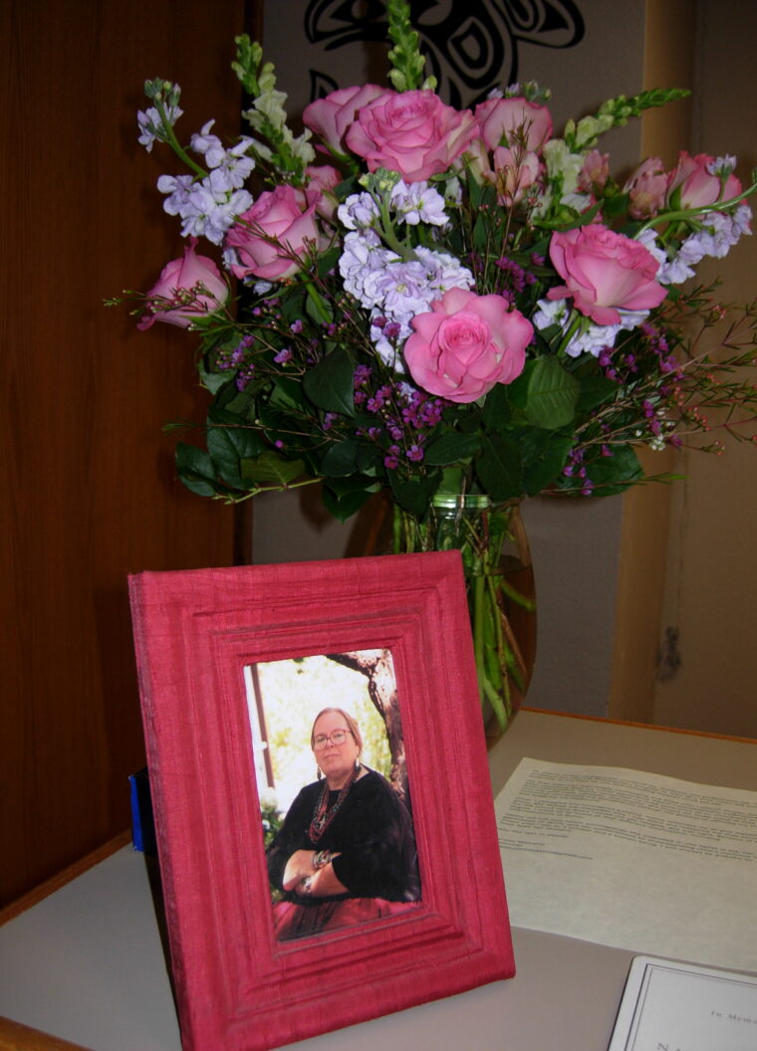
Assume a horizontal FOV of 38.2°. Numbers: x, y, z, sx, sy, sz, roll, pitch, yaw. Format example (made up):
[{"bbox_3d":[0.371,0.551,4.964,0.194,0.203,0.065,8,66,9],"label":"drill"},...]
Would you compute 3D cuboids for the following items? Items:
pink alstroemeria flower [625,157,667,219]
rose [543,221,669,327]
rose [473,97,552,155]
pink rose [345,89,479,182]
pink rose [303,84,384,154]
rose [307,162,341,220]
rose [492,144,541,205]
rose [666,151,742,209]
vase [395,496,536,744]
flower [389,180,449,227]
[{"bbox_3d":[0.236,-0.296,0.965,0.038,0.049,0.038,-3,-6,0],"label":"pink alstroemeria flower"},{"bbox_3d":[0.150,-0.165,0.720,0.077,0.066,0.075,2,5,0],"label":"rose"},{"bbox_3d":[0.121,-0.350,0.985,0.071,0.055,0.066,5,-22,0],"label":"rose"},{"bbox_3d":[0.026,-0.307,0.875,0.104,0.090,0.064,2,-38,0],"label":"pink rose"},{"bbox_3d":[-0.021,-0.276,0.745,0.070,0.055,0.068,5,6,26],"label":"pink rose"},{"bbox_3d":[-0.041,-0.236,0.775,0.046,0.045,0.046,3,6,11],"label":"rose"},{"bbox_3d":[0.095,-0.242,0.755,0.036,0.042,0.036,2,5,0],"label":"rose"},{"bbox_3d":[0.238,-0.252,0.800,0.060,0.050,0.060,-1,6,-31],"label":"rose"},{"bbox_3d":[0.045,0.075,0.802,0.143,0.205,0.143,2,5,0],"label":"vase"},{"bbox_3d":[0.027,-0.209,0.710,0.038,0.030,0.033,2,5,0],"label":"flower"}]

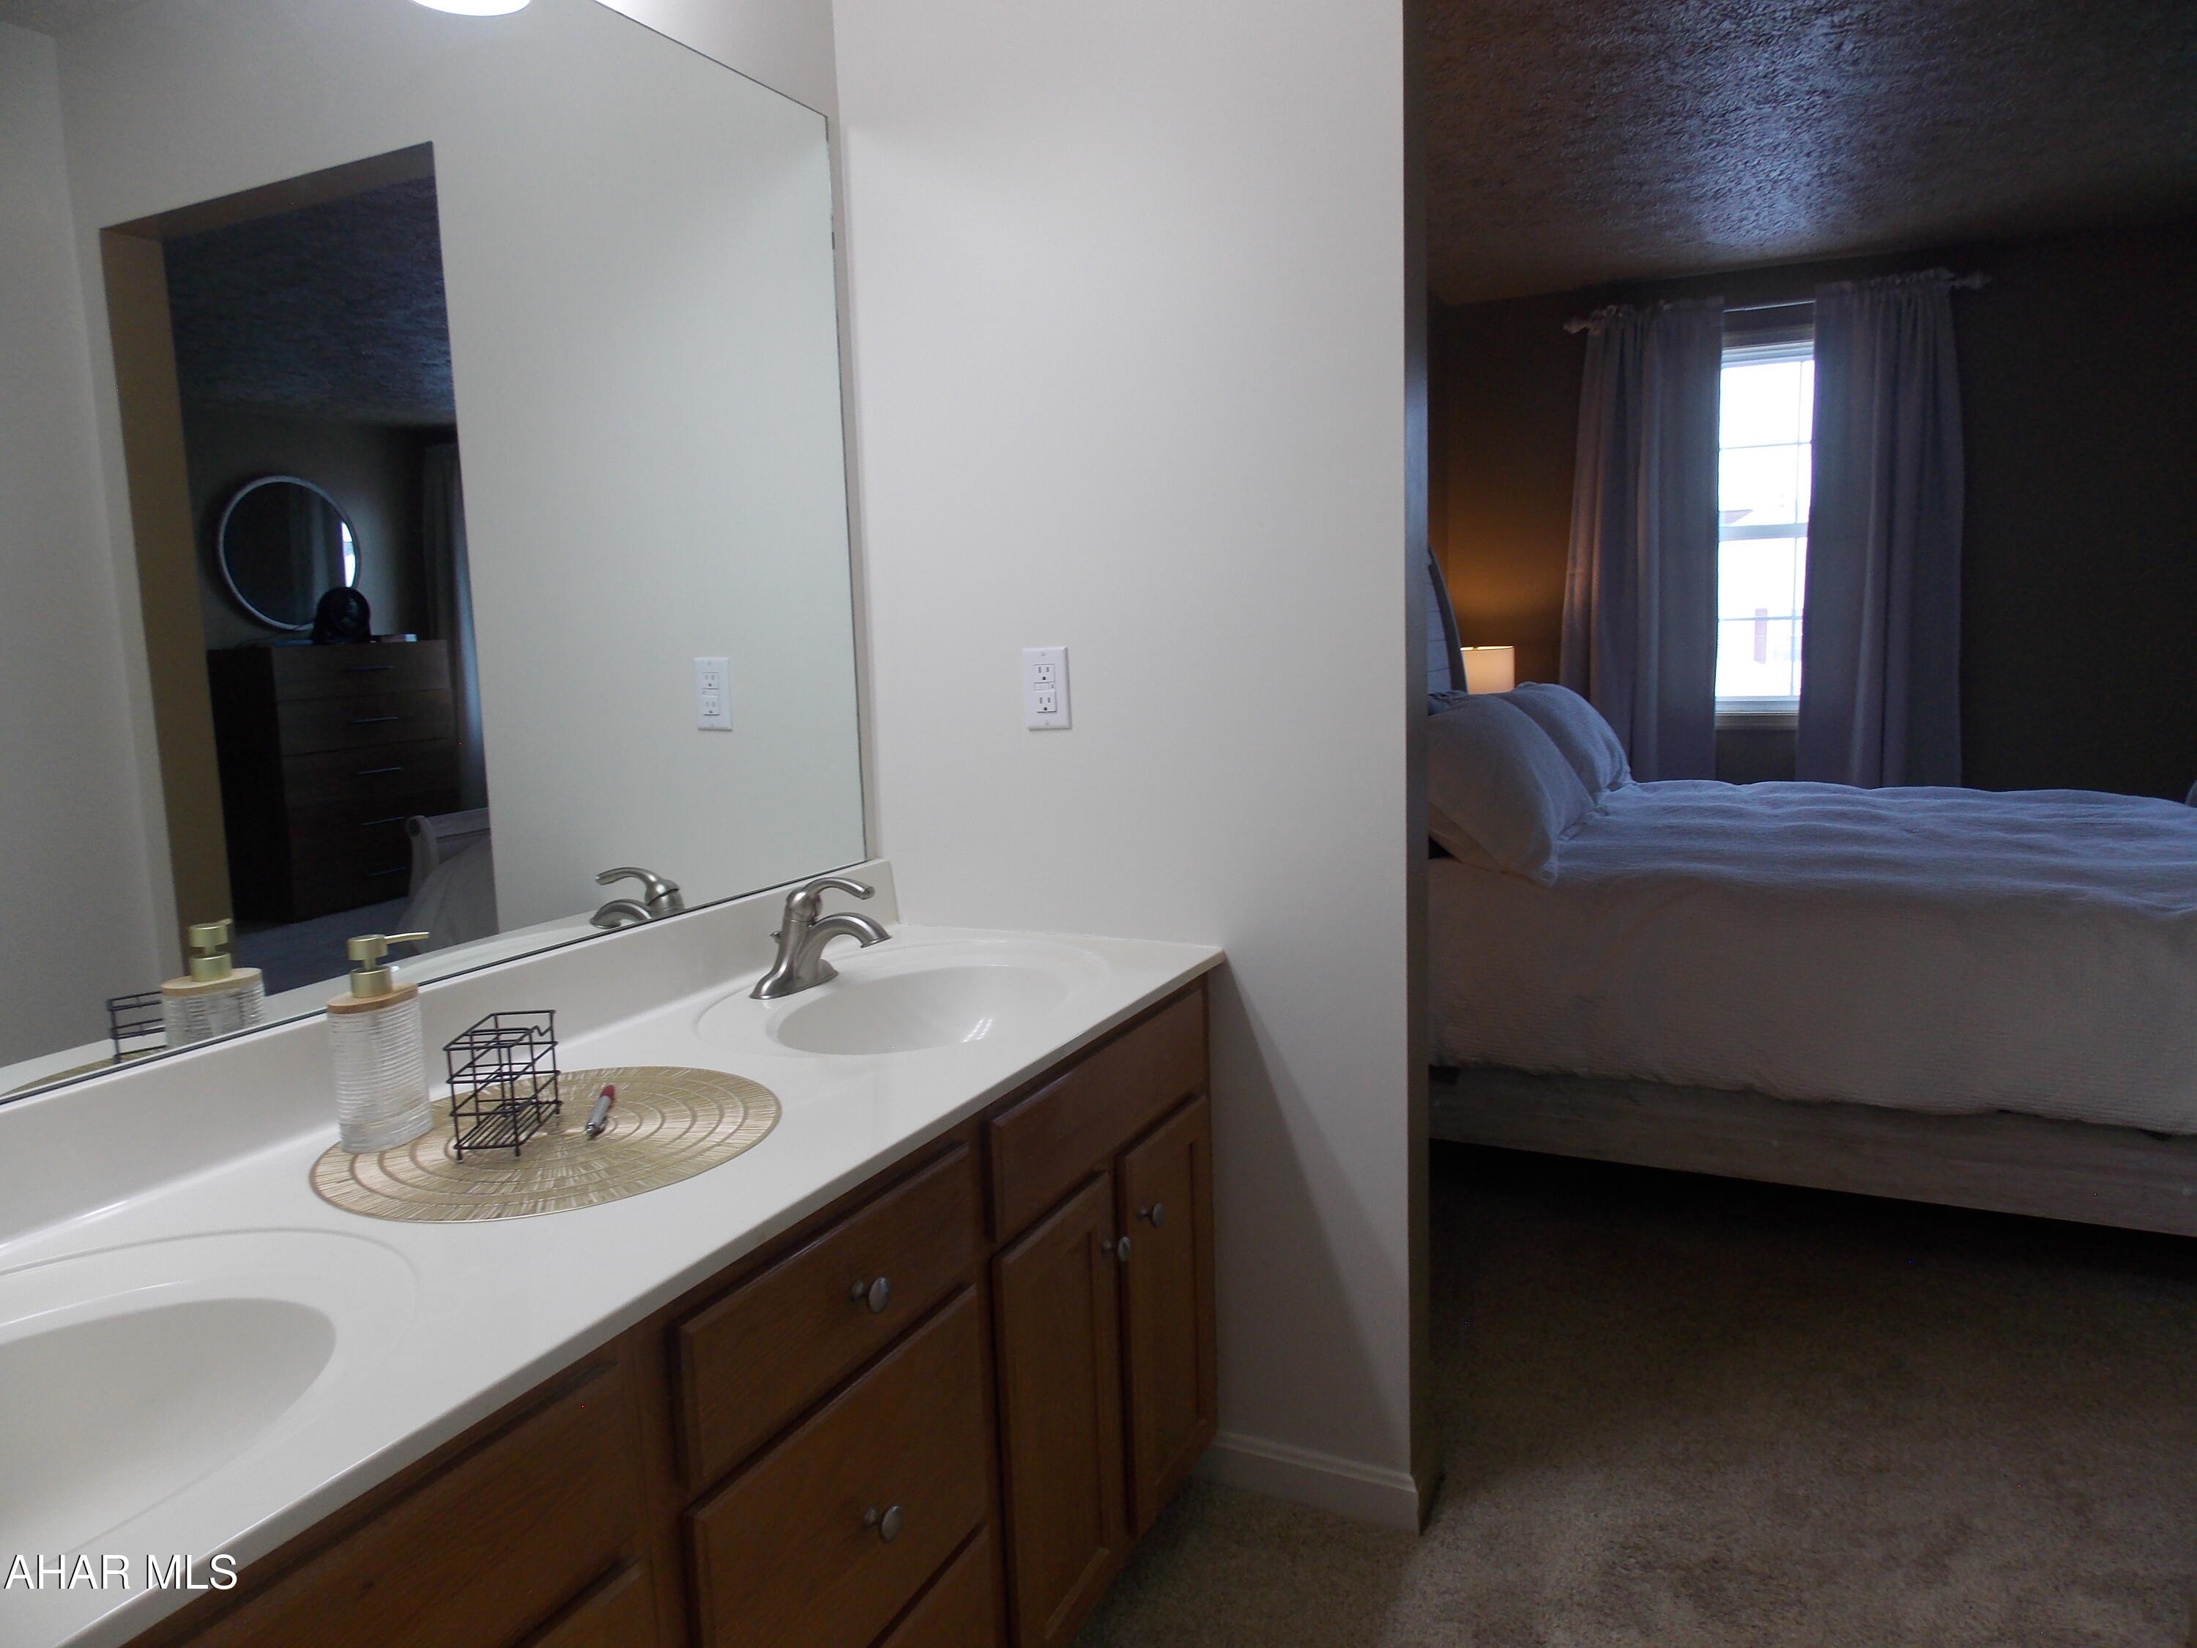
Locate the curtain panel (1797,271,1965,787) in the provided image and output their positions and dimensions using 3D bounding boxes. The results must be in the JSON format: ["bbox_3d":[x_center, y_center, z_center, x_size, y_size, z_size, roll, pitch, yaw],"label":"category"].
[{"bbox_3d":[2.784,-0.765,5.187,0.505,2.302,0.120,2,9,25],"label":"curtain panel"}]

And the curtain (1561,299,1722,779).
[{"bbox_3d":[2.038,-0.788,5.541,0.549,2.296,0.120,2,9,25],"label":"curtain"}]

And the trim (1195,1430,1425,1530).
[{"bbox_3d":[0.282,0.927,2.077,0.357,0.075,0.014,2,9,25],"label":"trim"}]

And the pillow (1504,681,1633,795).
[{"bbox_3d":[1.294,-0.238,4.247,0.220,0.460,0.880,-42,-11,25],"label":"pillow"}]

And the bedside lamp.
[{"bbox_3d":[1.442,-0.433,5.569,0.290,0.480,0.290,2,9,25],"label":"bedside lamp"}]

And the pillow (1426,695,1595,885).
[{"bbox_3d":[0.901,-0.111,3.381,0.220,0.460,0.900,-42,-11,25],"label":"pillow"}]

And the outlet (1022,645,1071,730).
[{"bbox_3d":[-0.073,-0.192,2.079,0.071,0.116,0.008,2,9,25],"label":"outlet"}]

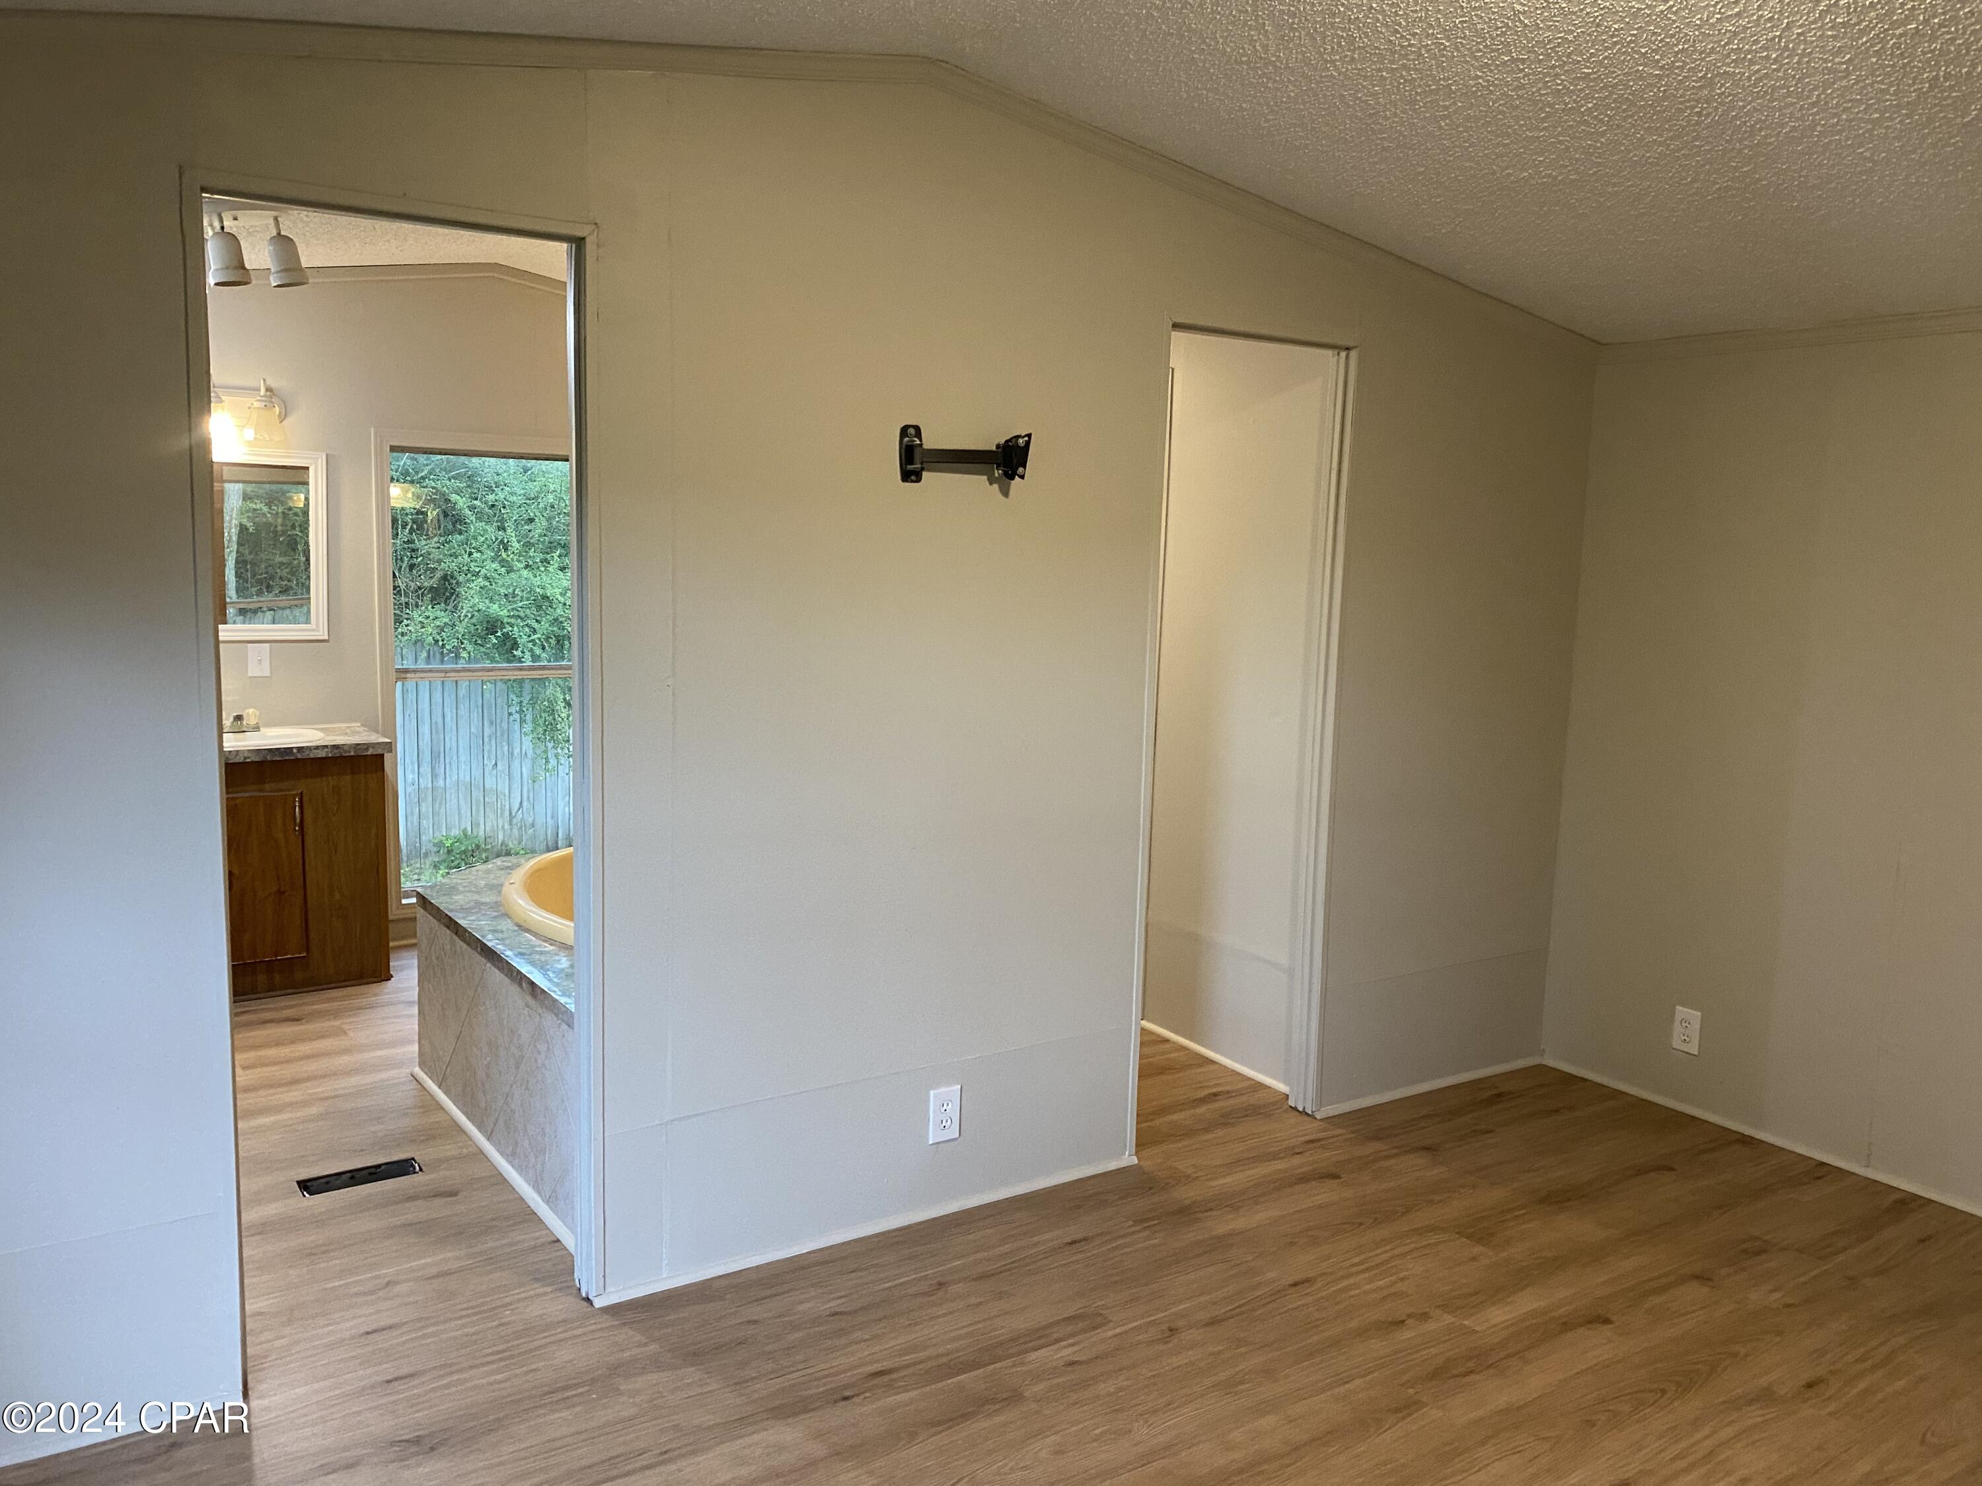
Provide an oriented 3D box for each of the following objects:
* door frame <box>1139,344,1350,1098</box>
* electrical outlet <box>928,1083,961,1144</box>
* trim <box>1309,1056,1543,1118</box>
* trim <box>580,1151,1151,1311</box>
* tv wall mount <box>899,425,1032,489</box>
[{"bbox_3d":[0.591,0.021,3.702,0.584,1.993,0.110,-3,8,-33],"label":"door frame"},{"bbox_3d":[-0.102,0.822,3.291,0.077,0.121,0.008,-3,8,-33],"label":"electrical outlet"},{"bbox_3d":[1.264,0.964,4.225,0.947,0.027,0.014,-3,8,-33],"label":"trim"},{"bbox_3d":[-0.205,1.045,3.260,1.347,0.027,0.014,-3,8,-33],"label":"trim"},{"bbox_3d":[-0.058,-0.588,3.064,0.245,0.121,0.110,-3,8,-33],"label":"tv wall mount"}]

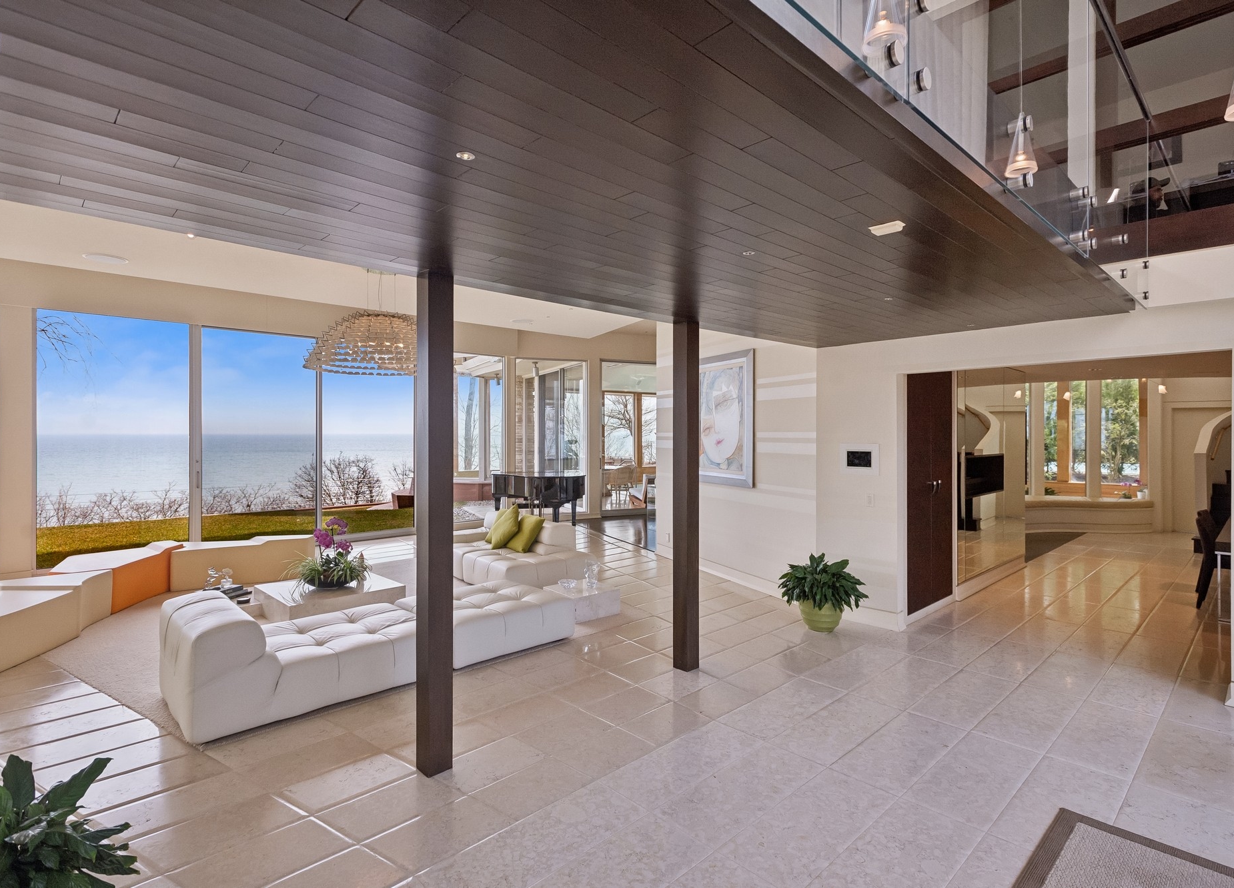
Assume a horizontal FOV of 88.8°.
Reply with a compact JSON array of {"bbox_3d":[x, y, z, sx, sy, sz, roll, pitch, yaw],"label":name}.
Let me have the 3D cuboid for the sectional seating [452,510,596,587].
[{"bbox_3d":[-1.393,1.278,7.985,1.232,0.686,1.901,-1,1,-43],"label":"sectional seating"}]

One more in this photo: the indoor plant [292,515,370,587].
[{"bbox_3d":[-2.861,1.070,6.303,0.774,0.686,0.704,0,1,0],"label":"indoor plant"}]

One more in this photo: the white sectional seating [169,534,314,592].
[{"bbox_3d":[-4.469,1.381,7.651,1.478,0.493,0.669,-1,1,-28],"label":"white sectional seating"}]

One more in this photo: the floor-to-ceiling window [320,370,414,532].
[{"bbox_3d":[-4.080,-0.092,10.356,0.106,3.098,1.561,1,1,45],"label":"floor-to-ceiling window"}]

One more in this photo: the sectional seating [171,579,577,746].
[{"bbox_3d":[-1.721,1.337,4.887,2.763,0.678,0.986,-1,1,-43],"label":"sectional seating"}]

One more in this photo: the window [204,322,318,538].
[{"bbox_3d":[-5.200,-0.072,9.224,0.106,3.098,1.528,1,1,45],"label":"window"}]

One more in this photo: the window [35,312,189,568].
[{"bbox_3d":[-6.380,-0.051,8.032,0.106,3.098,1.540,1,1,45],"label":"window"}]

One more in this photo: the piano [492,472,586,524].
[{"bbox_3d":[-1.461,1.061,11.900,1.514,0.986,1.443,0,1,23],"label":"piano"}]

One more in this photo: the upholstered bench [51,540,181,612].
[{"bbox_3d":[-5.333,1.403,6.661,0.827,0.484,1.285,0,1,-3],"label":"upholstered bench"}]

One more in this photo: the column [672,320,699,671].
[{"bbox_3d":[0.527,0.375,4.753,0.134,2.605,0.134,-1,1,-43],"label":"column"}]

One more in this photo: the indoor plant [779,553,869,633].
[{"bbox_3d":[1.847,1.318,5.673,0.774,0.686,0.739,0,1,0],"label":"indoor plant"}]

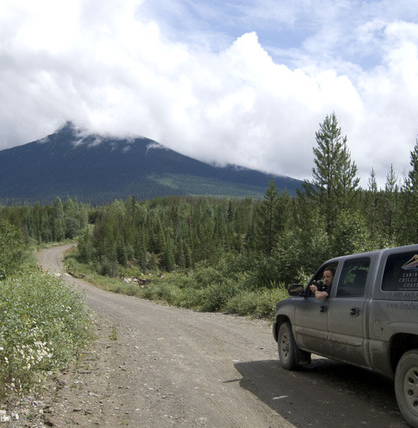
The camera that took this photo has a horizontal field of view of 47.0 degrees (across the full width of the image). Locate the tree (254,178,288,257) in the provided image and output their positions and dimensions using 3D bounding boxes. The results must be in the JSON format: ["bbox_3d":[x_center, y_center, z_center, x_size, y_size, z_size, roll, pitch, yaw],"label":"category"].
[{"bbox_3d":[4.680,0.750,36.000,2.400,6.520,2.400,0,0,0],"label":"tree"}]

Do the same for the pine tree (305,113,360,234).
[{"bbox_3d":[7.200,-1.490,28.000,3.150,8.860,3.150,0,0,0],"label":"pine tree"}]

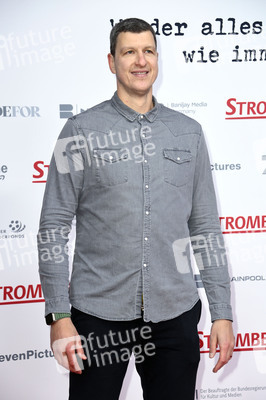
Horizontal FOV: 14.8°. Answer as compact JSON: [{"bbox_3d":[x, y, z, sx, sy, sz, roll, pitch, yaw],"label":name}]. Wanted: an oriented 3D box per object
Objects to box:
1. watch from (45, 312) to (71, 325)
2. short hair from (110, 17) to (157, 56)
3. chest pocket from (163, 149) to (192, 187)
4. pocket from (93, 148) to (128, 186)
[{"bbox_3d":[-0.257,0.407,3.490,0.074,0.042,0.074,5,-22,-38],"label":"watch"},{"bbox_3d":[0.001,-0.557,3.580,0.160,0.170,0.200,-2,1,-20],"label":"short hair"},{"bbox_3d":[0.153,-0.112,3.520,0.115,0.130,0.022,-2,-2,-26],"label":"chest pocket"},{"bbox_3d":[-0.074,-0.109,3.420,0.117,0.125,0.020,-1,-6,-4],"label":"pocket"}]

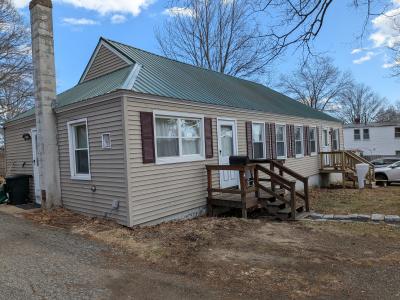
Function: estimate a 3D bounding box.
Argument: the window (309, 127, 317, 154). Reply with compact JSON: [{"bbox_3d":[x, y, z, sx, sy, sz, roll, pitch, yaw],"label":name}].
[{"bbox_3d":[5.589,-0.423,13.604,0.120,1.413,0.838,-2,1,42],"label":"window"}]

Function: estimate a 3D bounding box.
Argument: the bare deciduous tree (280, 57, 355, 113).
[{"bbox_3d":[17.000,-5.982,40.049,10.600,15.026,10.000,-3,0,0],"label":"bare deciduous tree"}]

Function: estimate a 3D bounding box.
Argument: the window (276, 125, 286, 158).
[{"bbox_3d":[3.282,-0.329,11.074,0.120,1.373,0.861,-2,1,42],"label":"window"}]

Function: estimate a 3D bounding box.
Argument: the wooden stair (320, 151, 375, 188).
[{"bbox_3d":[7.442,0.921,13.885,2.300,1.760,1.550,-2,1,42],"label":"wooden stair"}]

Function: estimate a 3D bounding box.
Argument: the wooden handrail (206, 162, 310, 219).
[{"bbox_3d":[1.767,1.058,7.739,2.200,1.440,2.380,-2,1,42],"label":"wooden handrail"}]

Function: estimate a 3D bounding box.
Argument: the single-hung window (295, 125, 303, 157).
[{"bbox_3d":[4.456,-0.364,12.361,0.120,1.413,0.867,-2,1,42],"label":"single-hung window"}]

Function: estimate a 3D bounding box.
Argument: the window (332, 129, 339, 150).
[{"bbox_3d":[7.949,-0.576,16.195,0.120,1.239,0.872,-2,1,42],"label":"window"}]

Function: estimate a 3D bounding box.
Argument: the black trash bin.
[{"bbox_3d":[-6.437,1.390,9.830,0.590,1.010,0.680,-2,1,42],"label":"black trash bin"}]

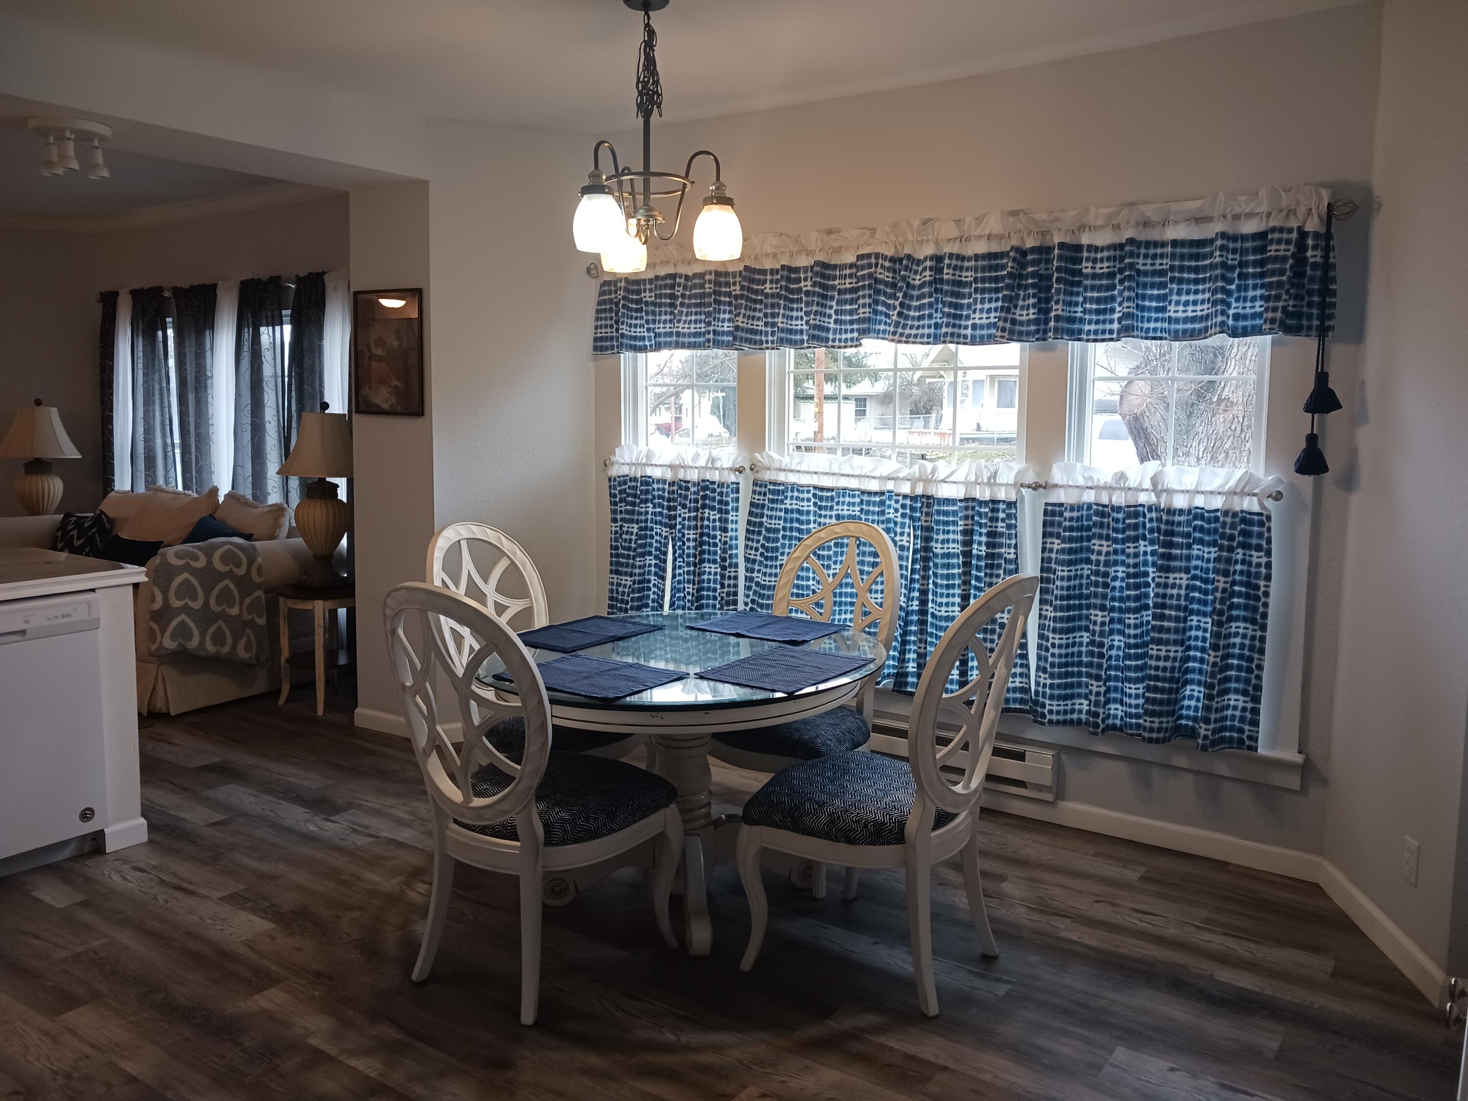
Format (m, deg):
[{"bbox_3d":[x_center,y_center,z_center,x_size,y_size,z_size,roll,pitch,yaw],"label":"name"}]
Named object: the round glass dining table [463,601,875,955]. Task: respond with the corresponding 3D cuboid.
[{"bbox_3d":[-0.158,0.663,3.375,1.220,0.767,1.220,1,6,0],"label":"round glass dining table"}]

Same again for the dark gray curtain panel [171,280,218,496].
[{"bbox_3d":[-3.154,-0.487,6.722,0.454,2.115,0.090,5,8,34],"label":"dark gray curtain panel"}]

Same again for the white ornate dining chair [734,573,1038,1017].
[{"bbox_3d":[0.417,0.563,2.979,0.650,1.066,0.540,5,8,33],"label":"white ornate dining chair"}]

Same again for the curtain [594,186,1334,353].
[{"bbox_3d":[0.595,-0.964,4.202,2.930,0.435,0.110,6,8,35],"label":"curtain"}]

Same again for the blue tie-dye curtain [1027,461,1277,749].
[{"bbox_3d":[1.360,0.180,3.801,0.776,0.917,0.080,5,8,36],"label":"blue tie-dye curtain"}]

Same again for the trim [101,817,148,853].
[{"bbox_3d":[-1.989,0.924,3.737,0.030,0.083,0.140,6,8,35],"label":"trim"}]

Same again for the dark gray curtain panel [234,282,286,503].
[{"bbox_3d":[-2.623,-0.441,6.366,0.492,2.115,0.090,5,8,34],"label":"dark gray curtain panel"}]

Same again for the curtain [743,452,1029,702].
[{"bbox_3d":[0.549,0.101,4.364,1.210,0.910,0.080,6,8,35],"label":"curtain"}]

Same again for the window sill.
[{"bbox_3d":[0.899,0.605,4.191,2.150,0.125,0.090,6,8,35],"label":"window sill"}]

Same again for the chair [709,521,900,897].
[{"bbox_3d":[0.217,0.471,3.760,0.560,1.050,0.630,6,8,37],"label":"chair"}]

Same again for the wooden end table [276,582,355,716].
[{"bbox_3d":[-2.006,0.478,5.661,0.480,0.580,0.480,1,6,0],"label":"wooden end table"}]

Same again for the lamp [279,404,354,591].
[{"bbox_3d":[-1.966,-0.260,5.499,0.450,0.880,0.450,-1,7,-20],"label":"lamp"}]

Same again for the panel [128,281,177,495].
[{"bbox_3d":[-3.519,-0.519,6.967,0.513,2.115,0.090,5,8,34],"label":"panel"}]

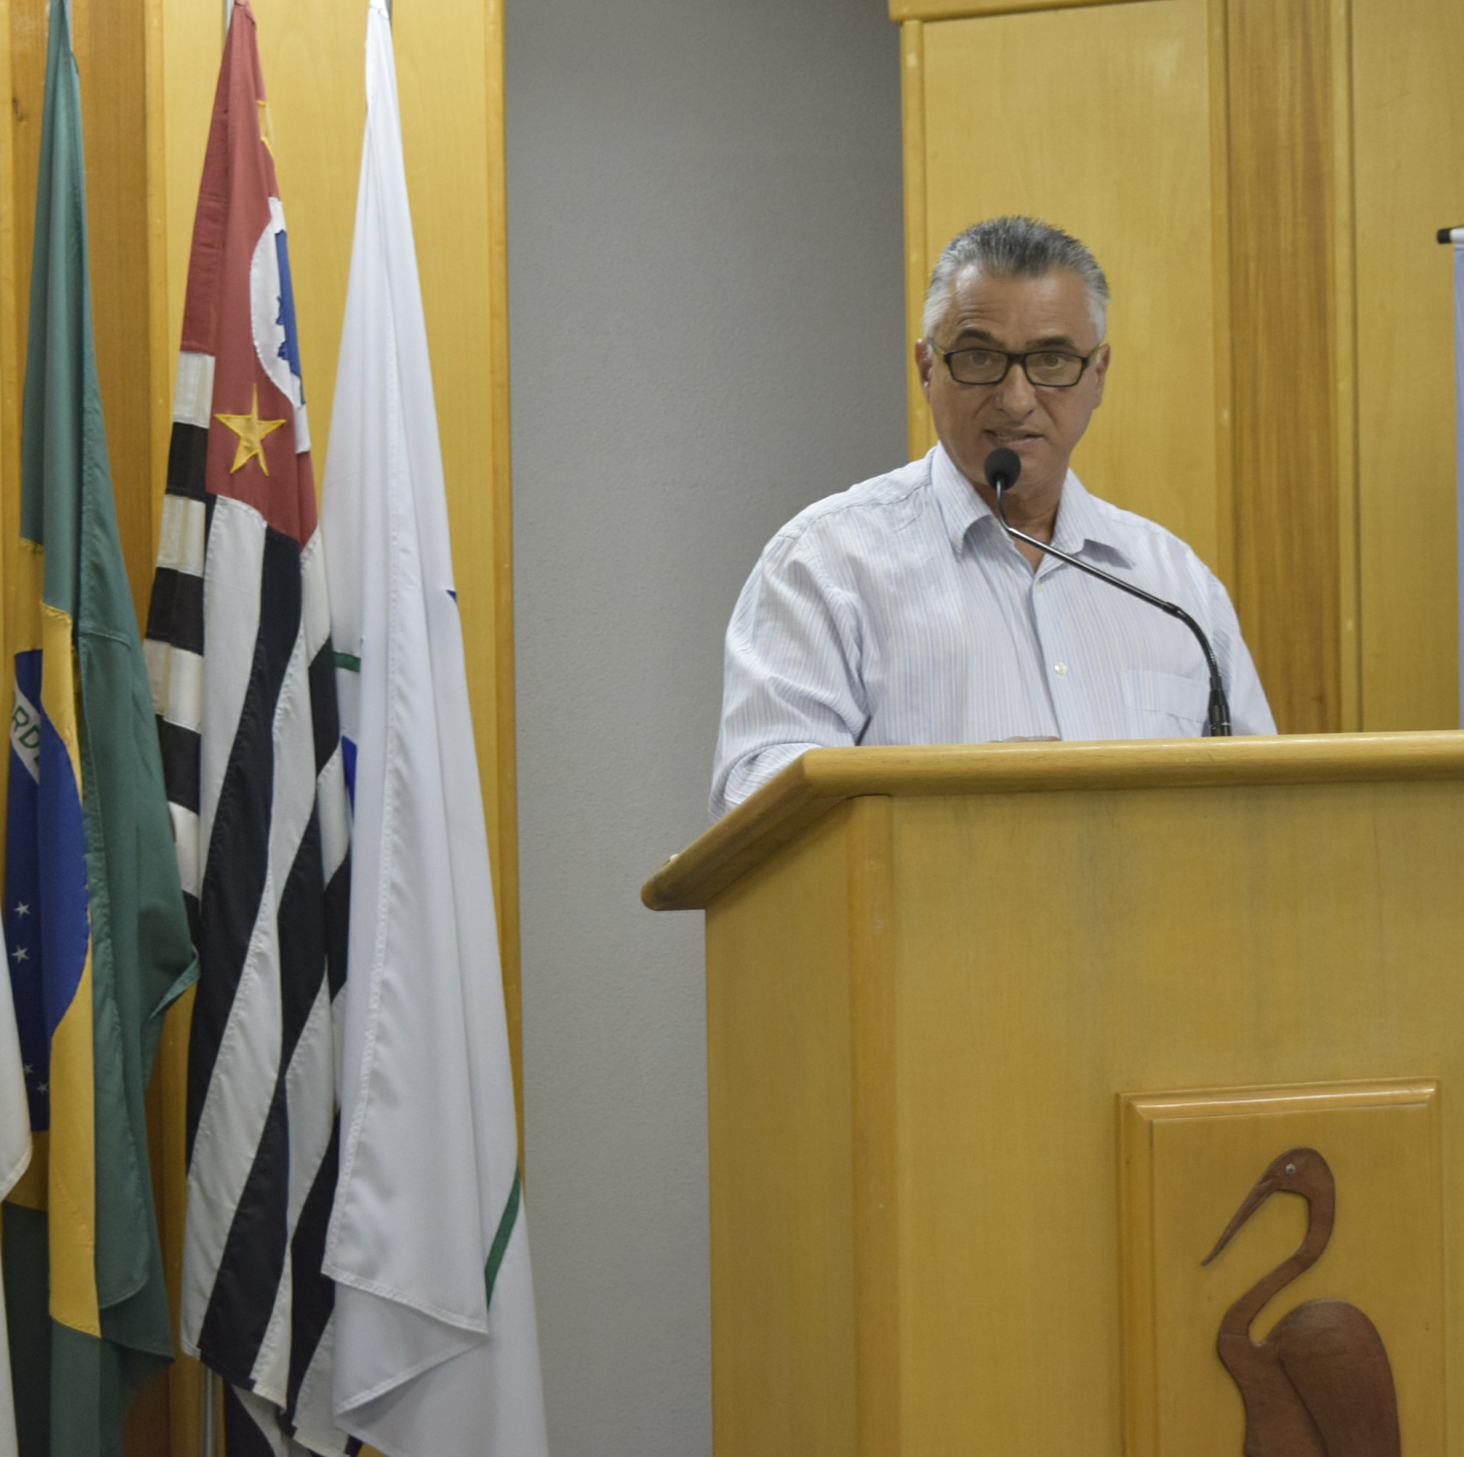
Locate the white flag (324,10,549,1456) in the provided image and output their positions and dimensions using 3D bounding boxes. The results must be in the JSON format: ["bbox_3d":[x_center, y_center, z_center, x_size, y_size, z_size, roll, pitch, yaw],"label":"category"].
[{"bbox_3d":[-0.350,0.040,4.700,0.300,1.780,0.250,-1,2,-17],"label":"white flag"}]

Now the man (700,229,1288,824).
[{"bbox_3d":[0.254,0.365,3.690,0.550,1.663,0.420,-1,2,-14],"label":"man"}]

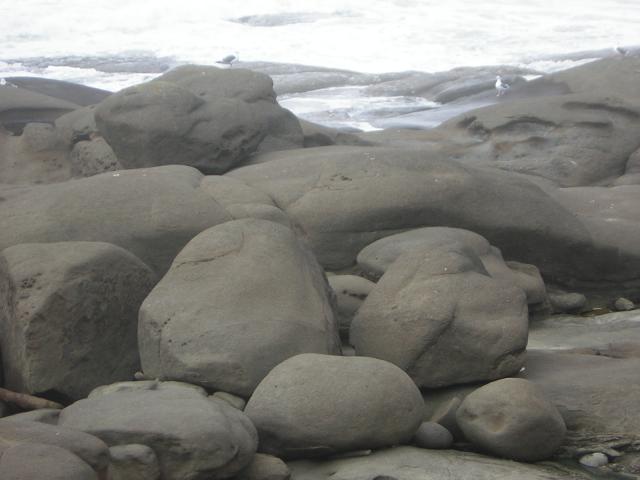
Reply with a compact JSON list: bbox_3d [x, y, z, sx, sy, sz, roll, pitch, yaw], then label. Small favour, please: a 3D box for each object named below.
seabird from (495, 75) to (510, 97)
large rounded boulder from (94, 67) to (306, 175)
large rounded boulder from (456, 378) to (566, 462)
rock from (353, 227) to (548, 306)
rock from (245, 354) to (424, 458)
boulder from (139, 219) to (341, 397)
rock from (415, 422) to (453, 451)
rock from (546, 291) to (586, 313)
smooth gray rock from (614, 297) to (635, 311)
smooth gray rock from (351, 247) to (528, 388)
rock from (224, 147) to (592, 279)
[{"bbox_3d":[3.610,-3.046,39.500,0.170,0.420,0.420,6,11,32],"label":"seabird"},{"bbox_3d":[-1.339,-1.295,22.000,2.292,1.225,1.833,0,10,0],"label":"large rounded boulder"},{"bbox_3d":[1.002,0.945,10.450,0.576,0.434,0.518,0,10,0],"label":"large rounded boulder"},{"bbox_3d":[0.922,0.193,14.000,1.332,0.555,0.999,0,10,0],"label":"rock"},{"bbox_3d":[0.076,0.875,10.500,0.947,0.535,0.710,0,10,0],"label":"rock"},{"bbox_3d":[-0.480,0.402,11.900,1.204,1.065,0.963,0,10,0],"label":"boulder"},{"bbox_3d":[0.605,1.037,10.650,0.213,0.147,0.181,0,10,0],"label":"rock"},{"bbox_3d":[1.778,0.444,14.400,0.288,0.156,0.216,0,10,0],"label":"rock"},{"bbox_3d":[2.211,0.465,14.500,0.145,0.109,0.116,0,10,0],"label":"smooth gray rock"},{"bbox_3d":[0.718,0.466,12.000,1.070,0.851,0.909,0,10,0],"label":"smooth gray rock"},{"bbox_3d":[0.747,-0.188,16.300,3.020,1.124,1.963,0,10,0],"label":"rock"}]

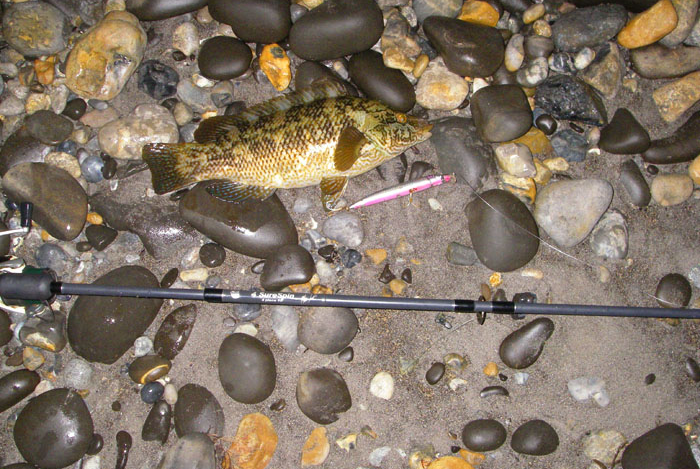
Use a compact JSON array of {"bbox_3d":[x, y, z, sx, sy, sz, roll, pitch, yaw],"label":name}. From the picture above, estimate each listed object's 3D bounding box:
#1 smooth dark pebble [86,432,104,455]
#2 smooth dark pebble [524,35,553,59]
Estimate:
[{"bbox_3d":[-0.294,0.242,0.888,0.021,0.015,0.024,32,77,8],"label":"smooth dark pebble"},{"bbox_3d":[0.234,-0.231,0.950,0.036,0.024,0.031,0,81,0],"label":"smooth dark pebble"}]

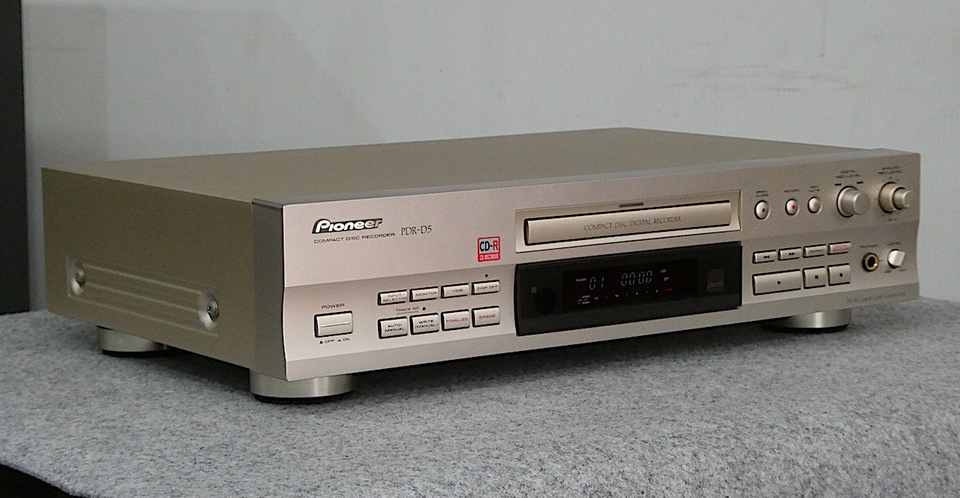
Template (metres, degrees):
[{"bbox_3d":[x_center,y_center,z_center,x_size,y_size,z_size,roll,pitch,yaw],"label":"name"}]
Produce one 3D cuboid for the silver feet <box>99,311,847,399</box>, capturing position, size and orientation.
[{"bbox_3d":[0.001,0.041,1.249,0.386,0.021,0.221,-6,9,-35],"label":"silver feet"}]

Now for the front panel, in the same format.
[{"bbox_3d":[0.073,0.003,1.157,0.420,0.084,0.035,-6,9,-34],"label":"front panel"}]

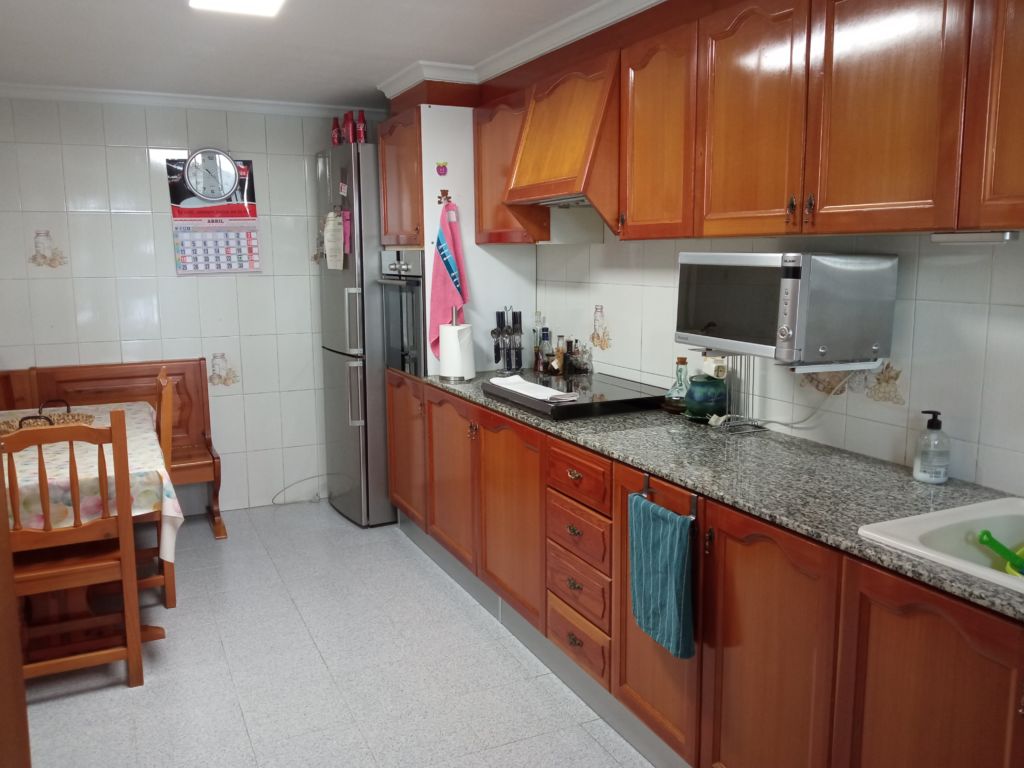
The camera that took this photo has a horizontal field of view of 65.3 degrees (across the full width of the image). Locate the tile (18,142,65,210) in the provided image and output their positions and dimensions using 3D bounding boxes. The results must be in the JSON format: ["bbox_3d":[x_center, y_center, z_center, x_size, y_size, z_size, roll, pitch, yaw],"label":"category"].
[{"bbox_3d":[-2.339,-1.027,3.963,0.200,0.334,0.010,-5,10,-26],"label":"tile"}]

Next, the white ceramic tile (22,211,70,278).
[{"bbox_3d":[-2.339,-0.698,4.023,0.200,0.334,0.010,-5,10,-26],"label":"white ceramic tile"}]

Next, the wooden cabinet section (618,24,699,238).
[{"bbox_3d":[0.596,-0.762,2.518,0.340,0.603,0.395,-5,10,-26],"label":"wooden cabinet section"}]

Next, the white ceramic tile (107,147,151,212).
[{"bbox_3d":[-1.982,-1.057,4.145,0.200,0.334,0.010,-5,10,-26],"label":"white ceramic tile"}]

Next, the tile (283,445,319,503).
[{"bbox_3d":[-1.259,0.534,4.758,0.200,0.334,0.010,-5,10,-26],"label":"tile"}]

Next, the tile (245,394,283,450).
[{"bbox_3d":[-1.435,0.219,4.609,0.200,0.334,0.010,-5,10,-26],"label":"tile"}]

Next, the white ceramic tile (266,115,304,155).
[{"bbox_3d":[-1.253,-1.375,4.417,0.200,0.204,0.010,-4,10,-22],"label":"white ceramic tile"}]

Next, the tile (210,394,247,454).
[{"bbox_3d":[-1.615,0.233,4.522,0.200,0.334,0.010,-5,10,-26],"label":"tile"}]

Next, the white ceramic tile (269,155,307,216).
[{"bbox_3d":[-1.262,-1.117,4.492,0.198,0.332,0.010,-5,10,-26],"label":"white ceramic tile"}]

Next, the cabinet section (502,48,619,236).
[{"bbox_3d":[0.302,-0.834,2.926,0.454,0.603,0.591,-5,10,-26],"label":"cabinet section"}]

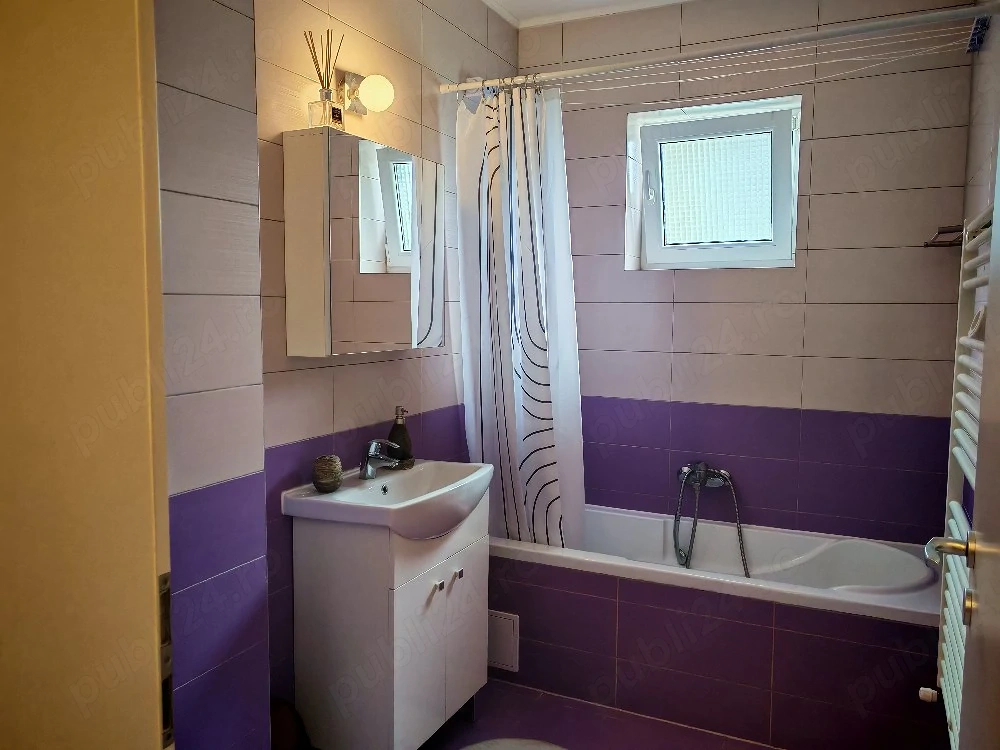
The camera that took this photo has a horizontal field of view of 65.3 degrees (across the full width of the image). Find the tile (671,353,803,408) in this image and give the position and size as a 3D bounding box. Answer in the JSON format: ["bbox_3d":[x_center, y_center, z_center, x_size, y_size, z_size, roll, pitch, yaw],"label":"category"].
[{"bbox_3d":[0.928,0.019,3.073,0.498,0.201,0.012,3,6,26],"label":"tile"}]

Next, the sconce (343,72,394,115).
[{"bbox_3d":[-0.383,-0.825,2.289,0.156,0.112,0.108,3,6,26],"label":"sconce"}]

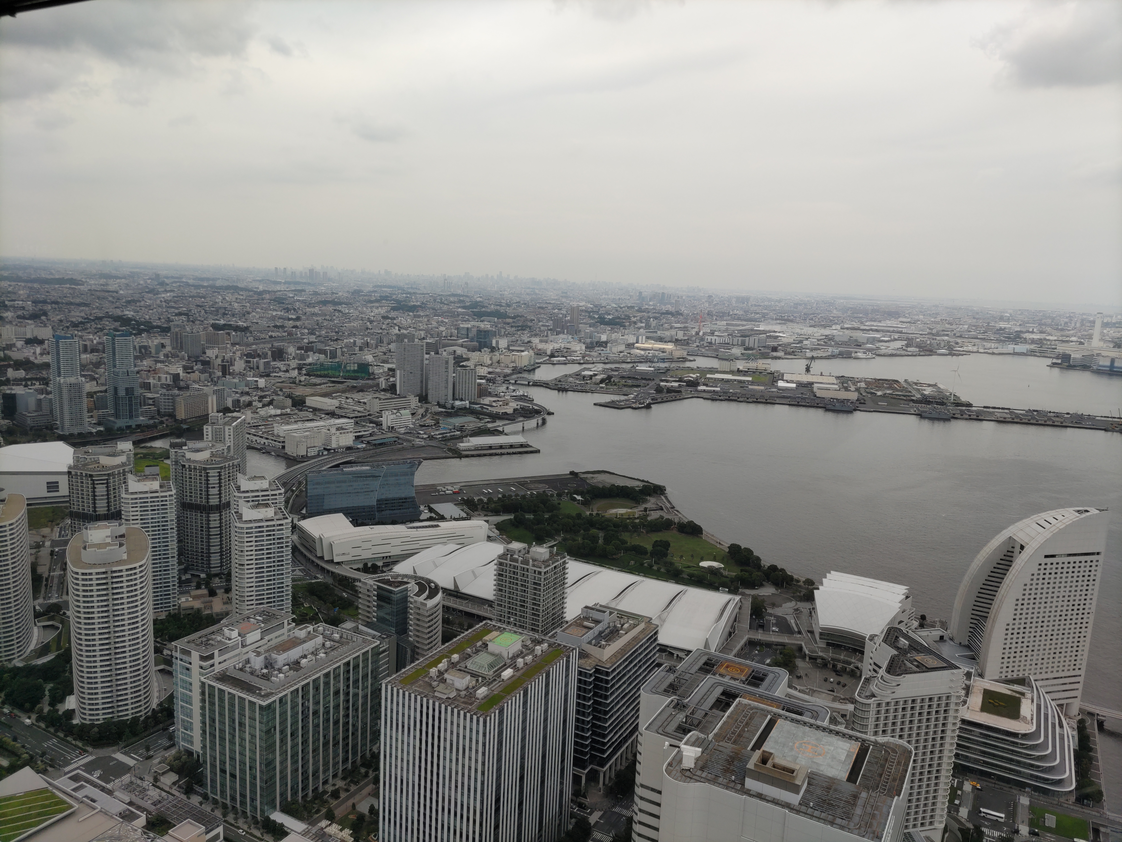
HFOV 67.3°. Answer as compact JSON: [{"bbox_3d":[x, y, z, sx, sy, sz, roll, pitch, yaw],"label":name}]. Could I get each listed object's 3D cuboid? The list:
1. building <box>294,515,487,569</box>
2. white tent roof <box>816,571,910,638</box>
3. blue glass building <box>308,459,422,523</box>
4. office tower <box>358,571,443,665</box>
[{"bbox_3d":[-165.420,111.830,828.550,174.000,26.000,90.000,-2,11,-26],"label":"building"},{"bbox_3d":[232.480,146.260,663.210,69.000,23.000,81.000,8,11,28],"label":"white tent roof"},{"bbox_3d":[-214.000,79.090,915.800,129.000,62.000,31.000,-3,11,-31],"label":"blue glass building"},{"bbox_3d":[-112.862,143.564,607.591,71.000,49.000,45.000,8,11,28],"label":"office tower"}]

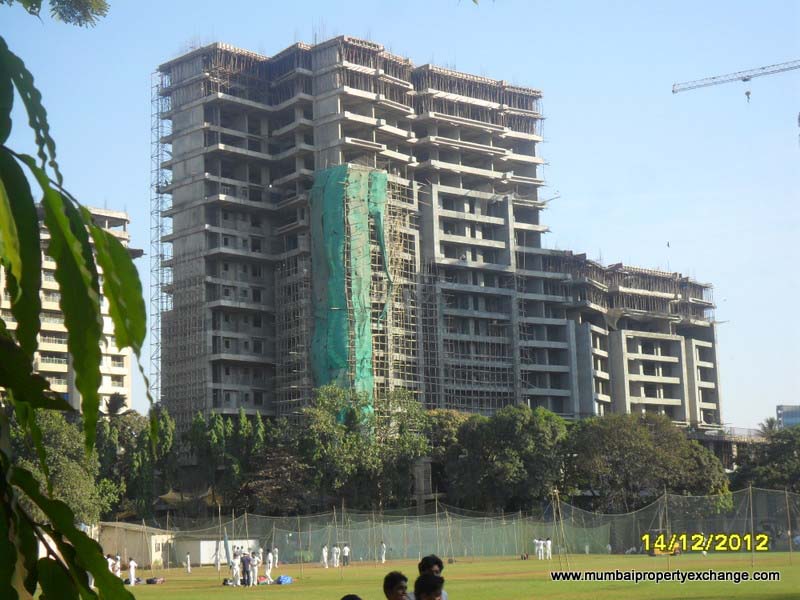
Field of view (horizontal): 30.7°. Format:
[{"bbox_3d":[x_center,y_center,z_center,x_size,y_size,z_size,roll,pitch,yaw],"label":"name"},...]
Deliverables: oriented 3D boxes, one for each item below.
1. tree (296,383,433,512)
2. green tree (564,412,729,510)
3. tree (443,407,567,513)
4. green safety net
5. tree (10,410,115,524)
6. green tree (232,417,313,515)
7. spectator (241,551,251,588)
[{"bbox_3d":[-3.314,16.079,135.207,12.107,16.525,11.000,-2,-9,0],"label":"tree"},{"bbox_3d":[21.855,16.281,128.941,14.734,12.276,12.000,-2,-9,0],"label":"green tree"},{"bbox_3d":[9.668,16.416,132.033,11.092,13.894,10.500,-2,-9,0],"label":"tree"},{"bbox_3d":[-5.534,-0.315,160.725,5.900,28.460,6.400,5,-12,-37],"label":"green safety net"},{"bbox_3d":[-29.243,16.685,126.141,9.035,14.247,9.000,-2,-9,0],"label":"tree"},{"bbox_3d":[-11.683,17.592,133.994,7.383,13.748,7.500,-2,-9,0],"label":"green tree"},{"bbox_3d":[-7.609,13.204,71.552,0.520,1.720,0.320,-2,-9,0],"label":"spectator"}]

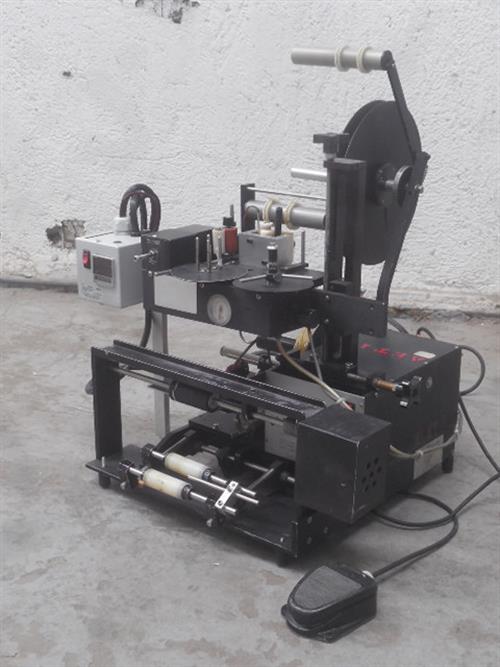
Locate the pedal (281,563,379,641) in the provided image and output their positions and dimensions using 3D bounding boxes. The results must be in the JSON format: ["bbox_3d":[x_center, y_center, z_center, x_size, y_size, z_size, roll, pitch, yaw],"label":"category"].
[{"bbox_3d":[0.111,0.375,1.390,0.107,0.055,0.097,-17,25,-42],"label":"pedal"}]

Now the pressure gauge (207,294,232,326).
[{"bbox_3d":[-0.042,-0.041,1.620,0.052,0.052,0.026,15,23,37],"label":"pressure gauge"}]

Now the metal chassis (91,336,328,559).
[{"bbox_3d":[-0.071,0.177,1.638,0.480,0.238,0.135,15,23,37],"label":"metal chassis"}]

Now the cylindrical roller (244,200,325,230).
[{"bbox_3d":[0.062,-0.206,1.700,0.167,0.031,0.031,15,23,37],"label":"cylindrical roller"}]

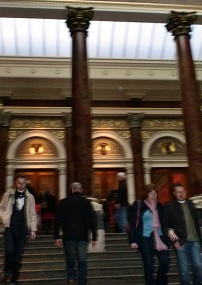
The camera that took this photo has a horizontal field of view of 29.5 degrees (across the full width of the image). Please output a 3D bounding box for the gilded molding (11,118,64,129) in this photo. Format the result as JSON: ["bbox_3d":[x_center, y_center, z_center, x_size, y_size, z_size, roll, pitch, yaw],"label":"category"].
[{"bbox_3d":[-2.620,-0.776,15.967,2.155,0.476,0.154,0,-18,-6],"label":"gilded molding"}]

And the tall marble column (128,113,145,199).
[{"bbox_3d":[1.556,1.394,15.533,0.656,5.524,0.531,0,-18,-6],"label":"tall marble column"}]

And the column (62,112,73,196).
[{"bbox_3d":[-1.131,1.398,15.229,0.656,5.524,0.482,0,-18,-6],"label":"column"}]

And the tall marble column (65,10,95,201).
[{"bbox_3d":[-0.465,-1.027,8.990,0.656,4.748,0.656,0,-18,-6],"label":"tall marble column"}]

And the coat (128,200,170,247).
[{"bbox_3d":[0.808,1.379,6.539,0.647,0.772,0.357,4,-19,-18],"label":"coat"}]

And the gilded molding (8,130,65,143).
[{"bbox_3d":[-2.631,-0.258,15.792,2.334,0.501,0.154,0,-18,-6],"label":"gilded molding"}]

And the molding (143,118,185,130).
[{"bbox_3d":[2.836,-0.793,16.588,2.216,0.523,0.154,0,-18,-6],"label":"molding"}]

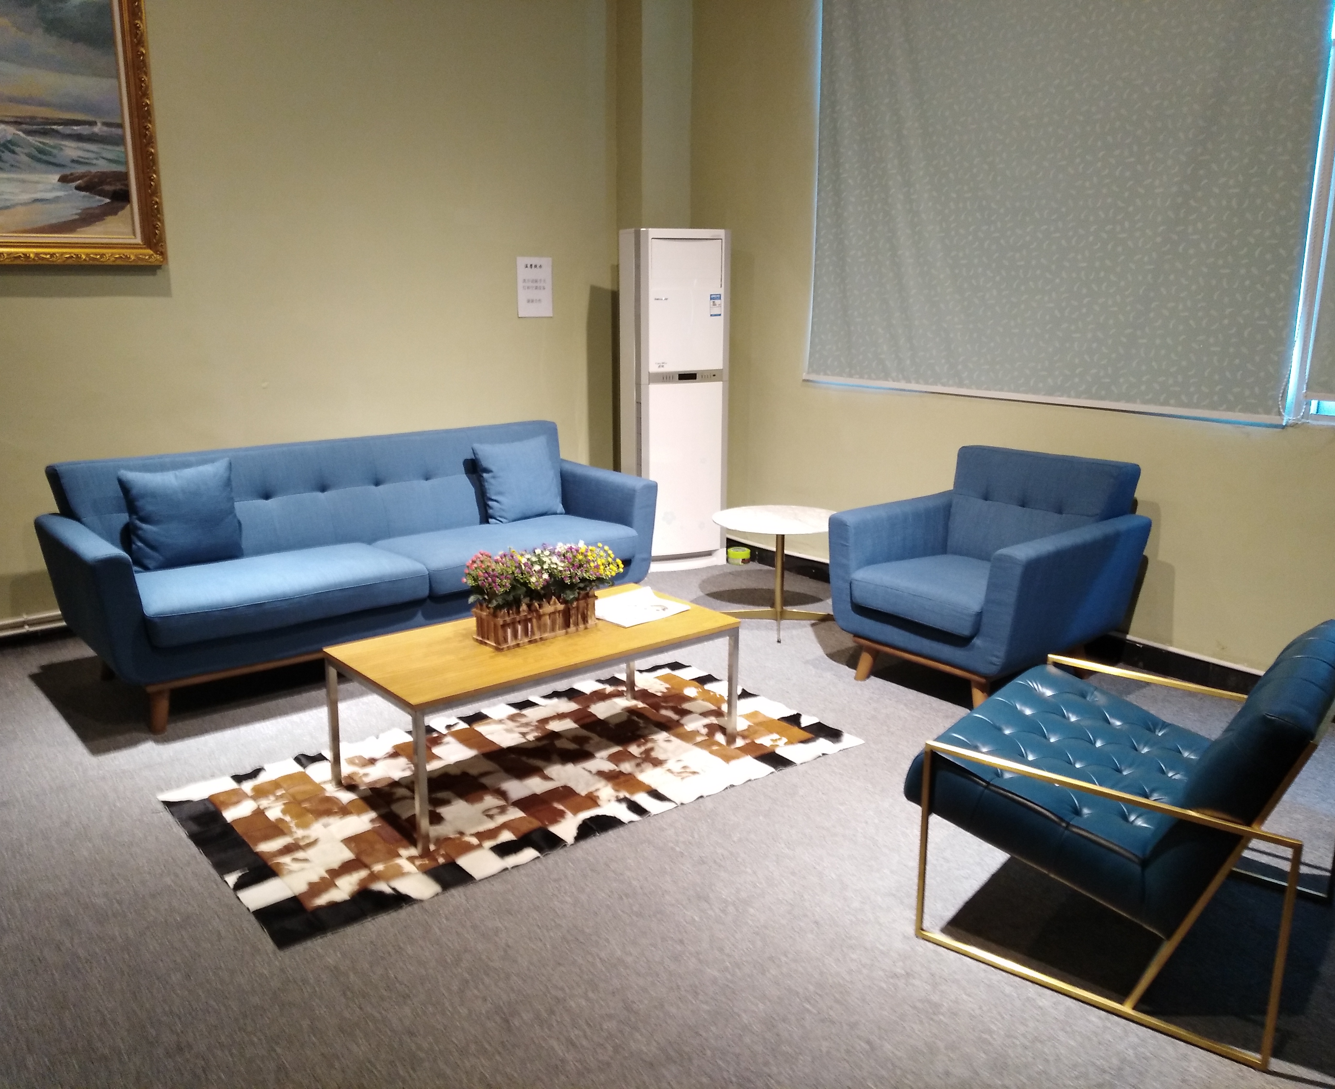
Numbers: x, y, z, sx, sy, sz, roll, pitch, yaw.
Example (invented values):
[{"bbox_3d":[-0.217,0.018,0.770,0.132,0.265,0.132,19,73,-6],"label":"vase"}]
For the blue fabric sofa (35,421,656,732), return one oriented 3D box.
[{"bbox_3d":[-1.208,0.018,4.543,2.317,0.837,0.877,-10,17,-39],"label":"blue fabric sofa"}]

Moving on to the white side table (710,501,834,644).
[{"bbox_3d":[0.516,0.116,4.947,0.629,0.478,0.629,0,13,0],"label":"white side table"}]

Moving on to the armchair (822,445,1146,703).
[{"bbox_3d":[1.201,0.112,4.186,0.826,0.829,0.870,-10,16,-38],"label":"armchair"}]

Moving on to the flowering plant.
[{"bbox_3d":[-0.376,0.103,3.385,0.486,0.170,0.239,-12,17,-42],"label":"flowering plant"}]

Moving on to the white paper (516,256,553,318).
[{"bbox_3d":[-0.707,-1.373,5.832,0.212,0.300,0.010,-10,16,-38],"label":"white paper"}]

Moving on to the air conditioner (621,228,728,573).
[{"bbox_3d":[0.034,-0.766,5.895,0.481,1.773,0.339,-6,14,-25],"label":"air conditioner"}]

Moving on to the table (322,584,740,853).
[{"bbox_3d":[-0.390,0.489,3.402,1.146,0.432,0.558,-10,17,-39],"label":"table"}]

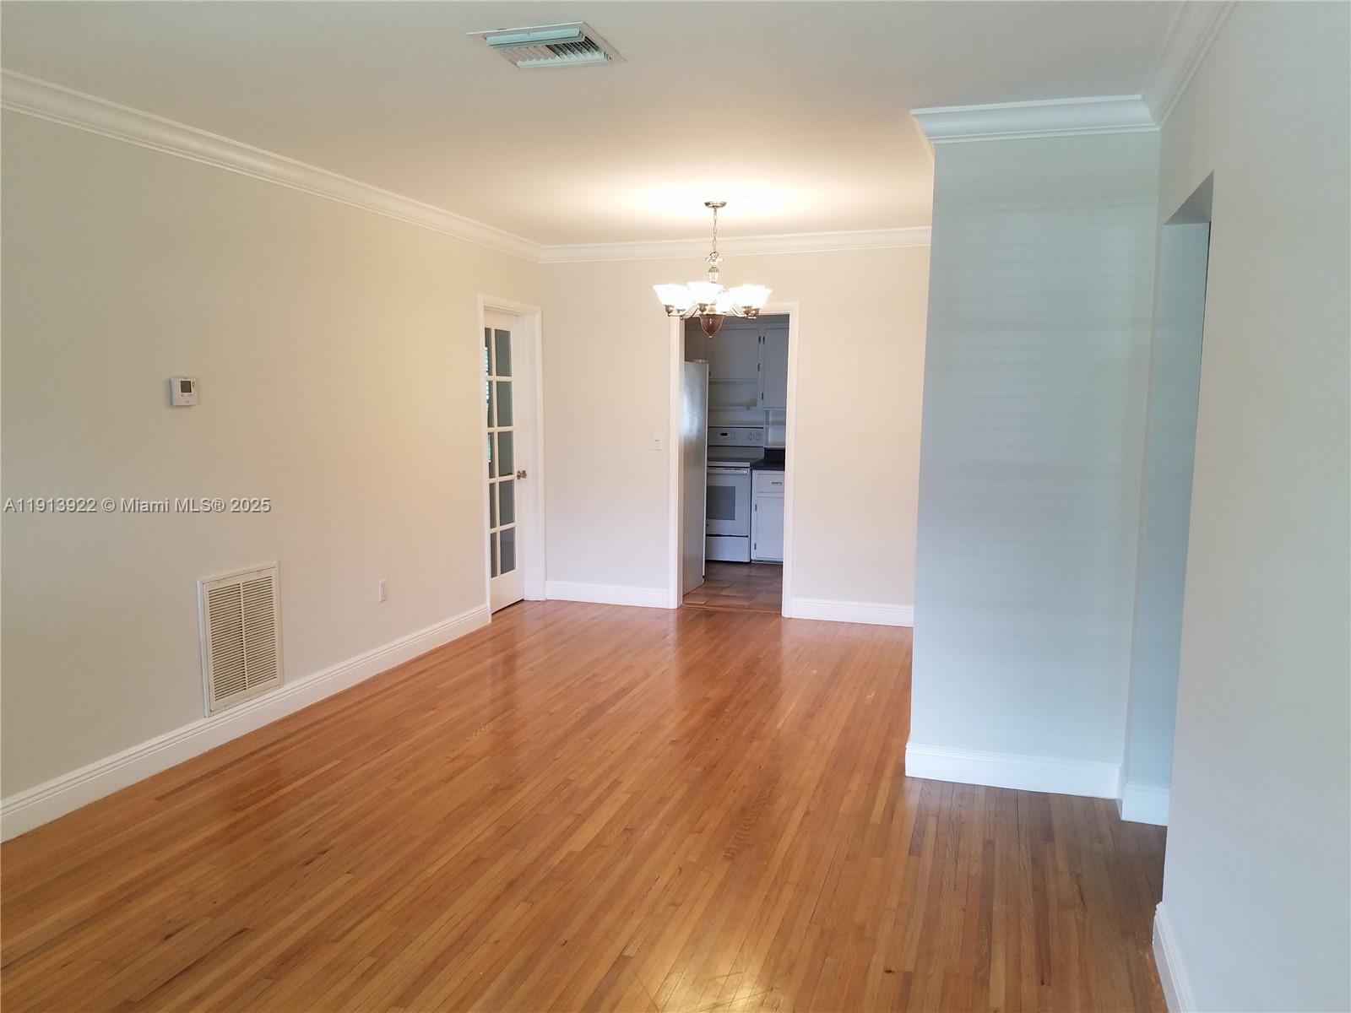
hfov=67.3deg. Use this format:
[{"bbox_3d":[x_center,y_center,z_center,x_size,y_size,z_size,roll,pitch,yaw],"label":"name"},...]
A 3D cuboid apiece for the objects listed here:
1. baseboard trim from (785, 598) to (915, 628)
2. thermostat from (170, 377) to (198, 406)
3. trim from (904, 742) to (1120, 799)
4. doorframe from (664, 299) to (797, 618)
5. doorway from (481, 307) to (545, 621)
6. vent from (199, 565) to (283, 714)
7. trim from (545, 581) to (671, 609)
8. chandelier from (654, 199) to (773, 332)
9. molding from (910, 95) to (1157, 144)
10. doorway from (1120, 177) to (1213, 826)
[{"bbox_3d":[1.204,0.695,6.624,0.907,0.130,0.018,2,7,18],"label":"baseboard trim"},{"bbox_3d":[-1.940,-0.456,4.026,0.030,0.110,0.118,2,7,18],"label":"thermostat"},{"bbox_3d":[1.267,1.000,3.846,0.765,0.139,0.021,2,7,18],"label":"trim"},{"bbox_3d":[0.398,-0.305,6.844,0.854,2.060,0.148,2,7,18],"label":"doorframe"},{"bbox_3d":[-1.117,-0.323,6.824,0.141,2.079,0.829,2,7,18],"label":"doorway"},{"bbox_3d":[-1.868,0.572,4.402,0.025,0.574,0.463,2,7,18],"label":"vent"},{"bbox_3d":[-0.460,0.624,7.155,0.955,0.133,0.018,2,7,18],"label":"trim"},{"bbox_3d":[0.200,-1.246,5.359,0.651,0.703,0.651,0,6,0],"label":"chandelier"},{"bbox_3d":[1.254,-1.346,3.554,0.820,0.092,0.077,2,7,18],"label":"molding"},{"bbox_3d":[1.525,0.142,3.033,0.148,2.028,0.858,2,7,18],"label":"doorway"}]

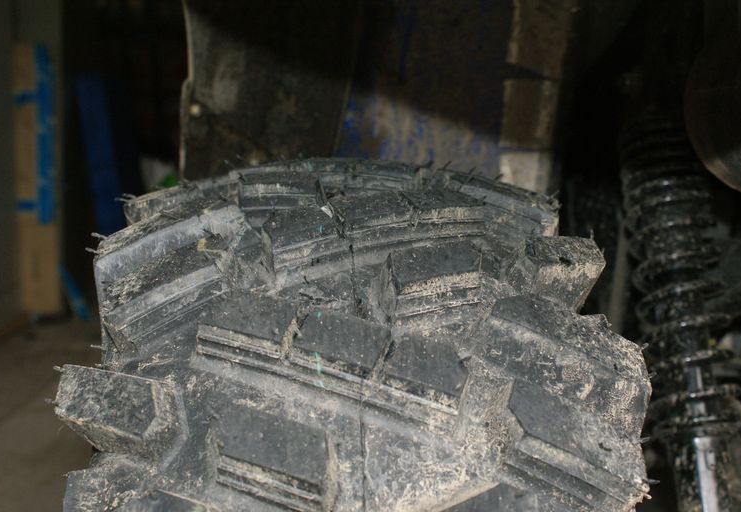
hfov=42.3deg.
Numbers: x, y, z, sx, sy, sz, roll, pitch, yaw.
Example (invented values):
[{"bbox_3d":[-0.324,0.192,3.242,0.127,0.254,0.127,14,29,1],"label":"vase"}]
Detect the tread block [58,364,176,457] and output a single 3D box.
[{"bbox_3d":[-0.114,0.071,0.429,0.053,0.026,0.028,7,-37,20],"label":"tread block"}]

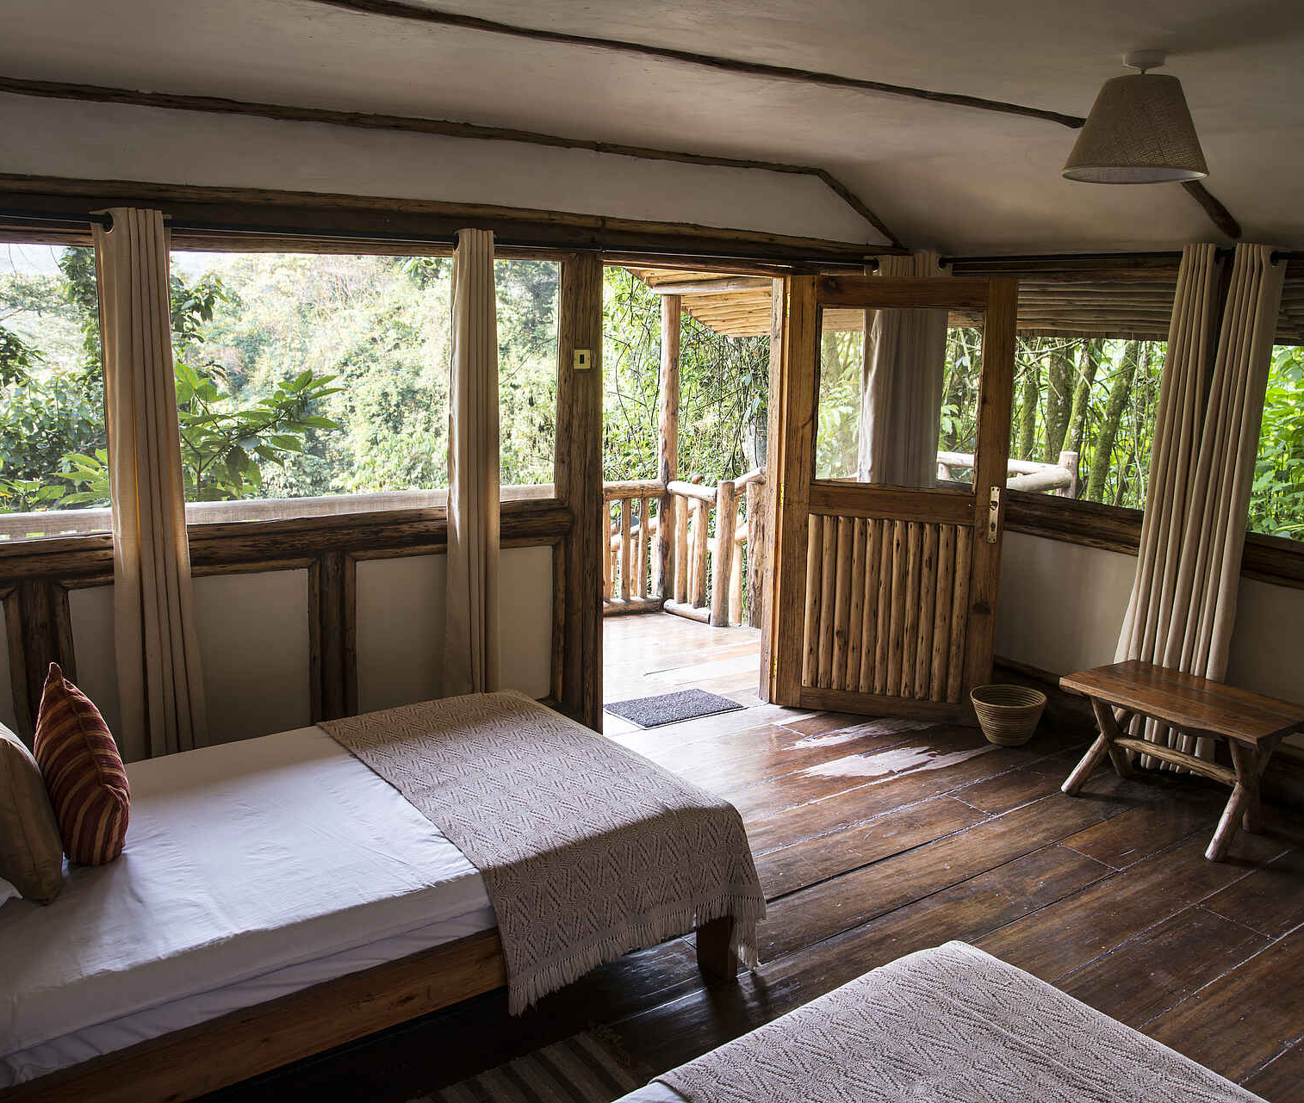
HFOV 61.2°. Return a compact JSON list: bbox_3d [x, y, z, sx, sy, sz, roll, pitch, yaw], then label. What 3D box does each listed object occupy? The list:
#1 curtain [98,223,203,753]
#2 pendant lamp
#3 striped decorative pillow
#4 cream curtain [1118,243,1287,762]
[{"bbox_3d":[-1.559,-0.035,3.444,0.220,2.005,0.120,-7,14,-33],"label":"curtain"},{"bbox_3d":[1.123,-1.012,2.562,0.310,0.270,0.310,-7,14,-33],"label":"pendant lamp"},{"bbox_3d":[-1.391,0.519,2.671,0.160,0.380,0.380,-13,18,-32],"label":"striped decorative pillow"},{"bbox_3d":[2.095,-0.111,4.232,0.150,2.050,0.430,-7,14,-33],"label":"cream curtain"}]

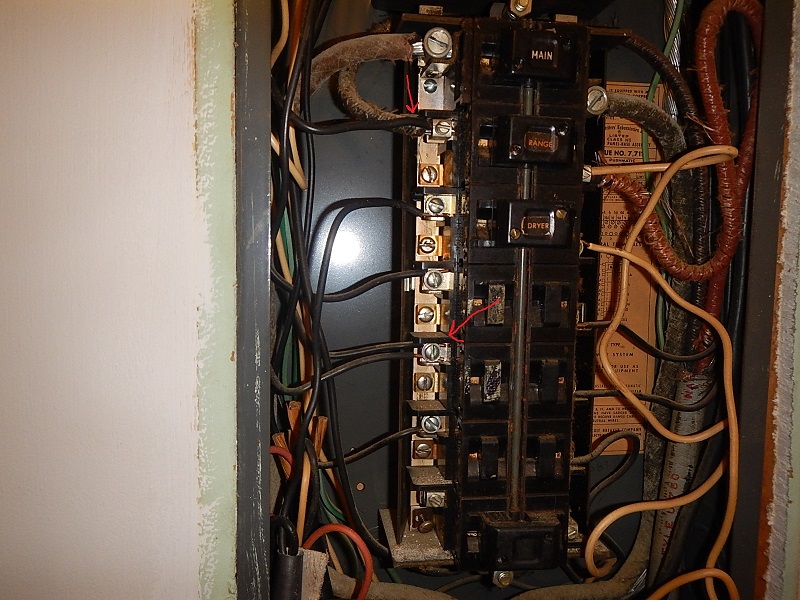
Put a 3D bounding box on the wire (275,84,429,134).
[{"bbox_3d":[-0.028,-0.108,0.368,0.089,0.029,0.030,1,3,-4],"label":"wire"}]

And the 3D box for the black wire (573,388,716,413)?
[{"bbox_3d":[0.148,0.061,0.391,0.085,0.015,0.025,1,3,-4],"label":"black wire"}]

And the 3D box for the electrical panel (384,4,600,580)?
[{"bbox_3d":[0.062,-0.004,0.457,0.140,0.356,0.078,1,3,-5],"label":"electrical panel"}]

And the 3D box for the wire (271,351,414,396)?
[{"bbox_3d":[-0.034,0.043,0.377,0.082,0.027,0.028,1,3,-4],"label":"wire"}]

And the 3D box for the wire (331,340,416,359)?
[{"bbox_3d":[-0.017,0.029,0.378,0.049,0.012,0.014,1,3,-4],"label":"wire"}]

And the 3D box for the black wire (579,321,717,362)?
[{"bbox_3d":[0.149,0.025,0.389,0.081,0.025,0.030,1,3,-4],"label":"black wire"}]

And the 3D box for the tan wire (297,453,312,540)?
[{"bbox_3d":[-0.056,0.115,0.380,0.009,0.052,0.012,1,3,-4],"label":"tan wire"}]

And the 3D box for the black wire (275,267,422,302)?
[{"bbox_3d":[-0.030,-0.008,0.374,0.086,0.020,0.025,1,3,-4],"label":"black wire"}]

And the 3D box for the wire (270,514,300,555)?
[{"bbox_3d":[-0.066,0.135,0.373,0.017,0.023,0.016,1,3,-4],"label":"wire"}]

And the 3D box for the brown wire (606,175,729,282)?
[{"bbox_3d":[0.157,-0.042,0.381,0.070,0.064,0.032,1,3,-4],"label":"brown wire"}]

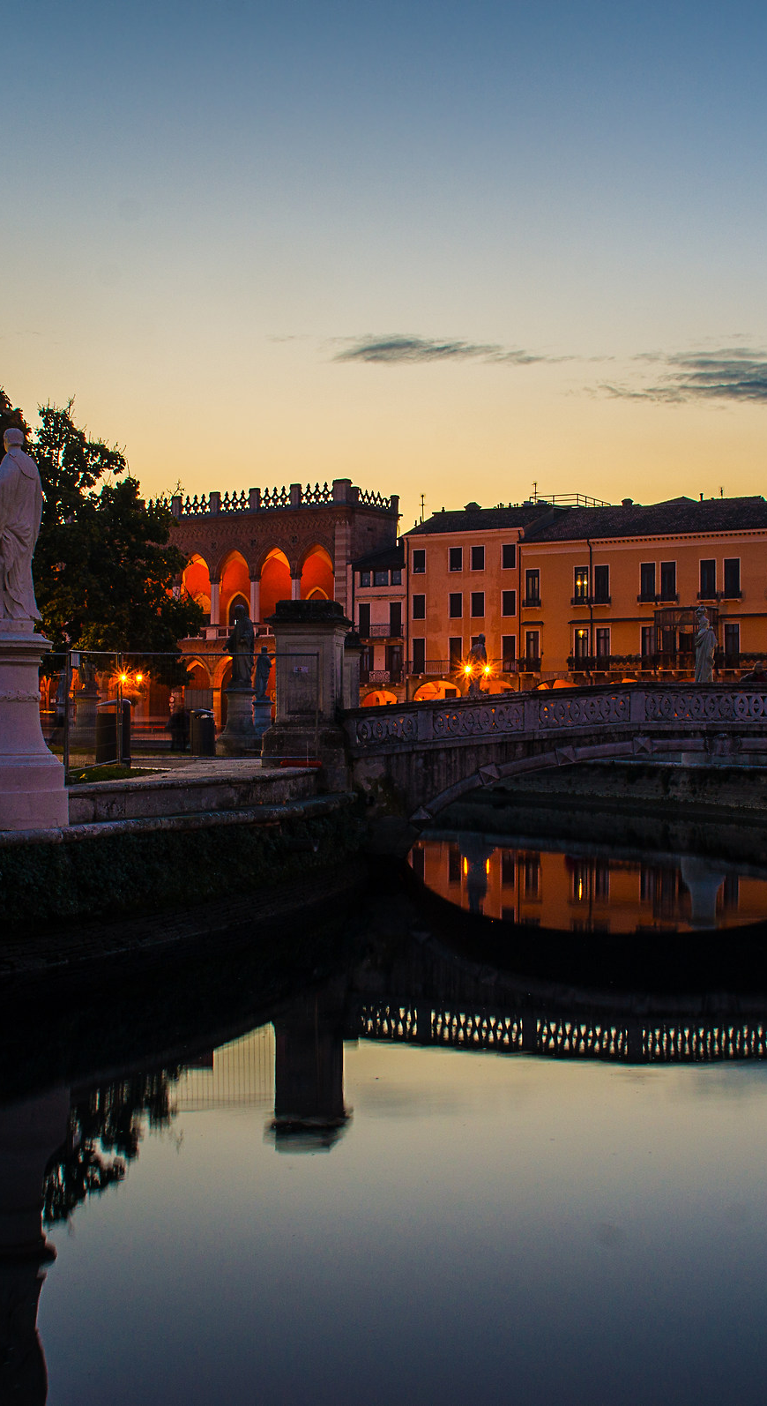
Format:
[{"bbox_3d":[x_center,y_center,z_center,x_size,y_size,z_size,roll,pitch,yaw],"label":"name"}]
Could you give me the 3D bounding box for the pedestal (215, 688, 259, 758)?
[{"bbox_3d":[-5.354,0.646,59.000,1.600,2.750,1.600,0,0,0],"label":"pedestal"}]

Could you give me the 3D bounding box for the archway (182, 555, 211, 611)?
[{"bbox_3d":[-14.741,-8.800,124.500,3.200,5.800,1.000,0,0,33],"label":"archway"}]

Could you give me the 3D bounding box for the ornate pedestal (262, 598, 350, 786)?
[{"bbox_3d":[-1.586,-0.170,32.700,1.600,3.800,1.600,0,0,6],"label":"ornate pedestal"}]

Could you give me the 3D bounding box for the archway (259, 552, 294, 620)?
[{"bbox_3d":[-8.110,-8.800,120.500,3.200,5.900,1.000,0,0,33],"label":"archway"}]

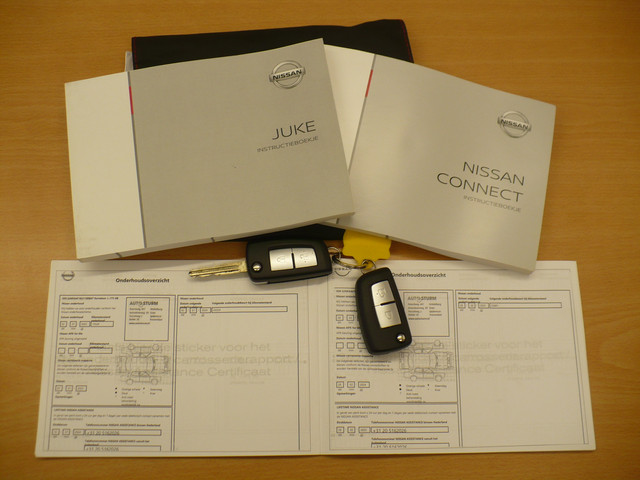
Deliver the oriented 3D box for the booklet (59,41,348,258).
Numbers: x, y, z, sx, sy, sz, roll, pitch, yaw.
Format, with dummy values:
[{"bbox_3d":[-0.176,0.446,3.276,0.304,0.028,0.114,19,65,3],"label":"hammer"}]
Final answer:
[{"bbox_3d":[-0.089,-0.071,0.536,0.210,0.014,0.147,-9,75,1],"label":"booklet"}]

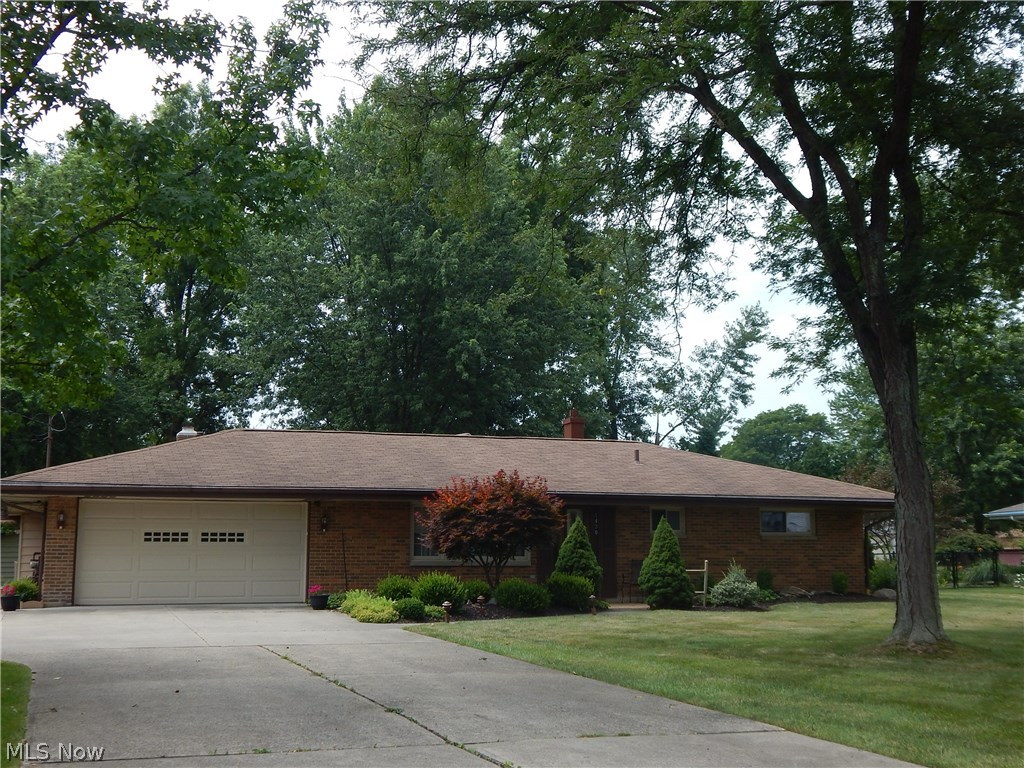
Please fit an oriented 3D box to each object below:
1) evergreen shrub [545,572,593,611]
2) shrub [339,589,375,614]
[{"bbox_3d":[1.176,4.260,26.238,1.052,0.734,1.000,1,-6,0],"label":"evergreen shrub"},{"bbox_3d":[-3.025,4.207,24.747,0.720,0.452,0.700,3,-6,-19],"label":"shrub"}]

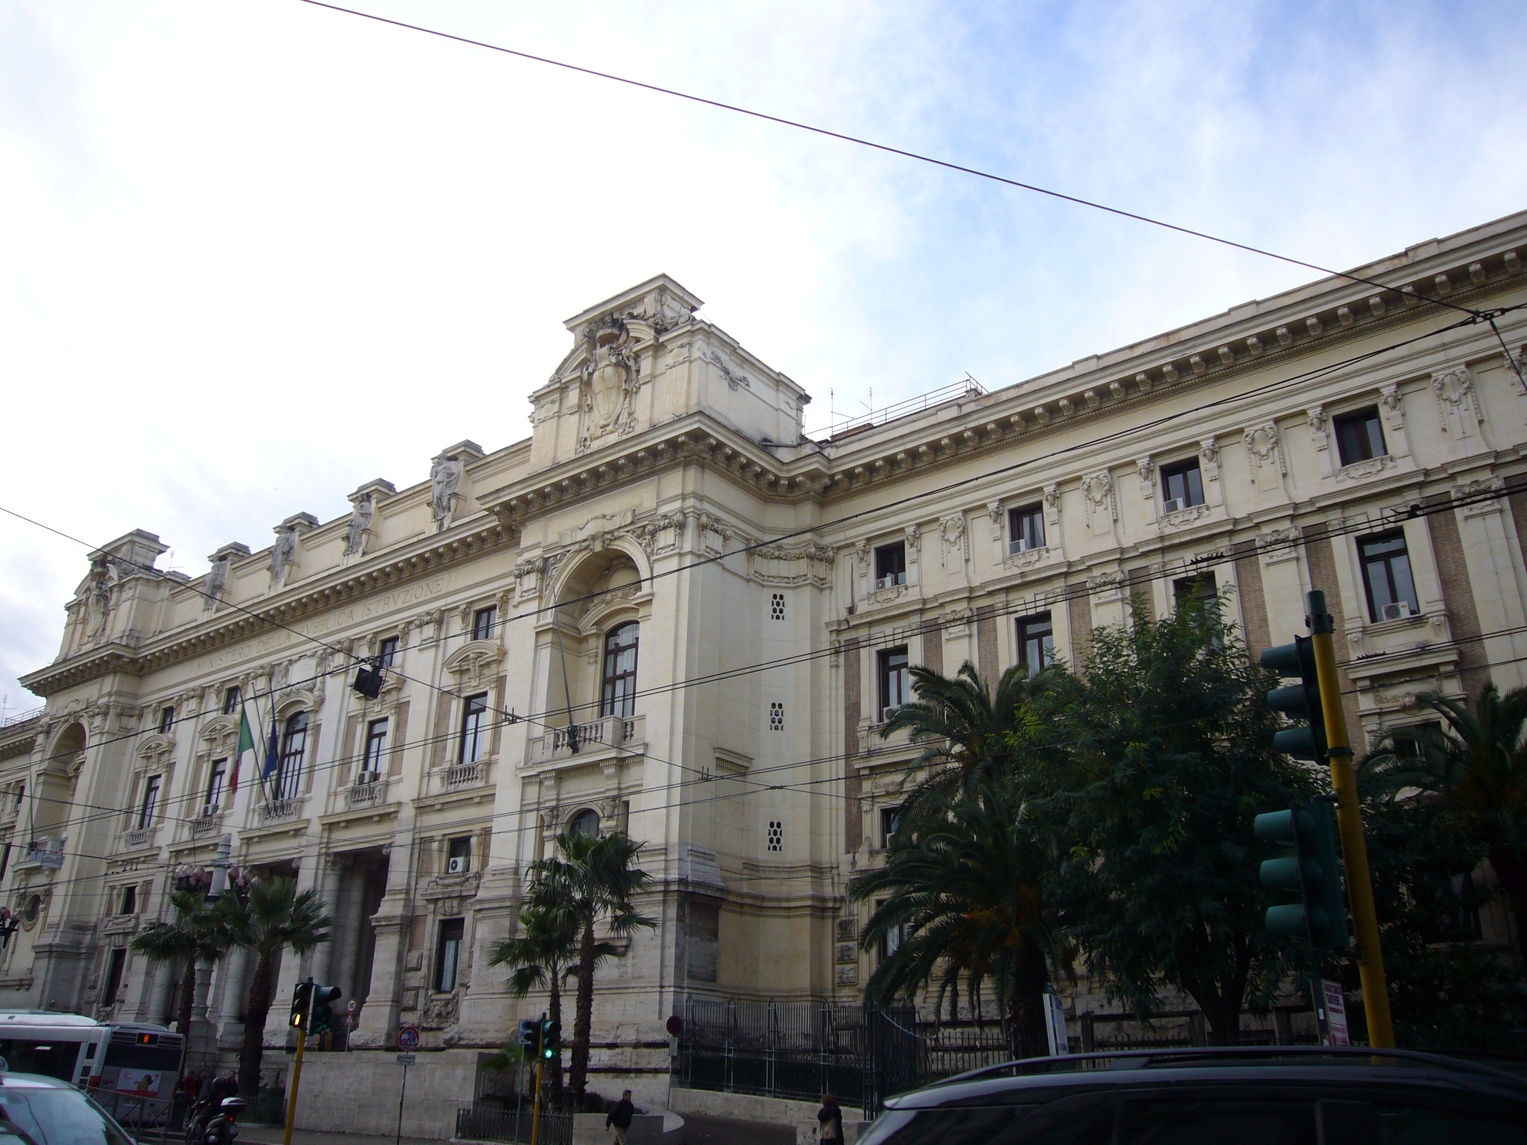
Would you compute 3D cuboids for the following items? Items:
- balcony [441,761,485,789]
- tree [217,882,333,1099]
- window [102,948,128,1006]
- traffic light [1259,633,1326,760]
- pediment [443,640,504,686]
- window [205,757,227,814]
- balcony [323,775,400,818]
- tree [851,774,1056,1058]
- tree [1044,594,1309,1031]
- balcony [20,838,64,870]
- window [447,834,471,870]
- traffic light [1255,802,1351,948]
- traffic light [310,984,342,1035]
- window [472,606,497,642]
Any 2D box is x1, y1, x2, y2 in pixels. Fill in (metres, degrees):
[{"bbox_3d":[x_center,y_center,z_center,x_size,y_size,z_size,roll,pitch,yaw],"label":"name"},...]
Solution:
[{"bbox_3d":[-13.550,9.149,55.453,2.850,0.980,0.550,-16,-28,35],"label":"balcony"},{"bbox_3d":[-18.425,15.514,45.800,4.200,8.300,4.200,-16,-28,35],"label":"tree"},{"bbox_3d":[-37.064,23.233,70.663,1.500,3.050,0.300,-16,-28,35],"label":"window"},{"bbox_3d":[3.104,0.739,7.150,0.390,0.760,0.280,-14,-26,32],"label":"traffic light"},{"bbox_3d":[-13.126,4.269,56.156,3.750,2.050,0.650,-16,-28,35],"label":"pediment"},{"bbox_3d":[-30.237,11.837,68.217,1.450,3.050,0.300,-16,-28,35],"label":"window"},{"bbox_3d":[-19.554,10.932,59.760,5.900,1.350,0.700,-16,-28,35],"label":"balcony"},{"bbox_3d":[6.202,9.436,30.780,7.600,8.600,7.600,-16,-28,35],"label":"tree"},{"bbox_3d":[10.746,6.934,30.667,6.400,13.480,6.400,-7,-24,18],"label":"tree"},{"bbox_3d":[-45.138,17.585,77.290,5.500,1.450,1.000,-16,-28,35],"label":"balcony"},{"bbox_3d":[-13.420,12.400,54.449,1.500,1.450,0.300,-16,-28,35],"label":"window"},{"bbox_3d":[3.372,1.912,7.750,0.410,0.880,0.300,-16,-28,35],"label":"traffic light"},{"bbox_3d":[-8.524,8.478,23.952,0.500,0.960,0.380,-5,-23,14],"label":"traffic light"},{"bbox_3d":[-13.371,2.467,59.509,1.600,1.700,0.300,-16,-28,35],"label":"window"}]

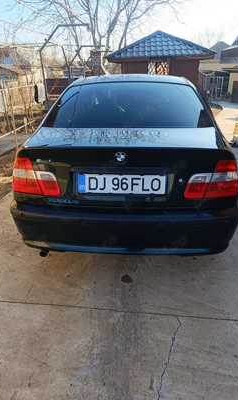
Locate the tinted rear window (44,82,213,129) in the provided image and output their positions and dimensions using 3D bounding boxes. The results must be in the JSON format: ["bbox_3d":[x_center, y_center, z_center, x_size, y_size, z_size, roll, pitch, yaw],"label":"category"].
[{"bbox_3d":[0.073,-0.801,2.300,1.280,0.110,0.710,1,49,4],"label":"tinted rear window"}]

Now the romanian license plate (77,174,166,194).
[{"bbox_3d":[0.014,-0.096,1.637,0.520,0.112,0.012,1,17,4],"label":"romanian license plate"}]

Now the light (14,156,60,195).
[{"bbox_3d":[-0.543,-0.163,1.799,0.385,0.230,0.180,7,26,17],"label":"light"}]

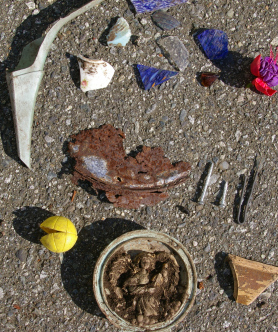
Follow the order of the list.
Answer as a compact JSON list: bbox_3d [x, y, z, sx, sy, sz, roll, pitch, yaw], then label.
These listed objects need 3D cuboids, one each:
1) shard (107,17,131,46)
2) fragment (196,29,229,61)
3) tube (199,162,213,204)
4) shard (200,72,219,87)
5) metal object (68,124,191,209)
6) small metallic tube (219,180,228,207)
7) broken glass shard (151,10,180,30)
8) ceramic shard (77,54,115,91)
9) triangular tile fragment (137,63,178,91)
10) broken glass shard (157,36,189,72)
[{"bbox_3d":[-0.019,-0.137,0.569,0.023,0.008,0.034,33,87,5],"label":"shard"},{"bbox_3d":[0.081,-0.128,0.565,0.027,0.006,0.039,-29,84,0],"label":"fragment"},{"bbox_3d":[0.070,0.018,0.552,0.005,0.005,0.044,15,86,4],"label":"tube"},{"bbox_3d":[0.073,-0.088,0.562,0.019,0.005,0.013,8,85,4],"label":"shard"},{"bbox_3d":[-0.016,0.004,0.553,0.126,0.015,0.073,24,86,5],"label":"metal object"},{"bbox_3d":[0.088,0.029,0.550,0.006,0.006,0.027,10,85,4],"label":"small metallic tube"},{"bbox_3d":[0.029,-0.154,0.570,0.018,0.005,0.027,-40,84,-1],"label":"broken glass shard"},{"bbox_3d":[-0.043,-0.098,0.566,0.038,0.009,0.040,-7,85,2],"label":"ceramic shard"},{"bbox_3d":[0.018,-0.089,0.565,0.044,0.005,0.025,11,86,4],"label":"triangular tile fragment"},{"bbox_3d":[0.040,-0.120,0.567,0.021,0.005,0.043,-36,84,-1],"label":"broken glass shard"}]

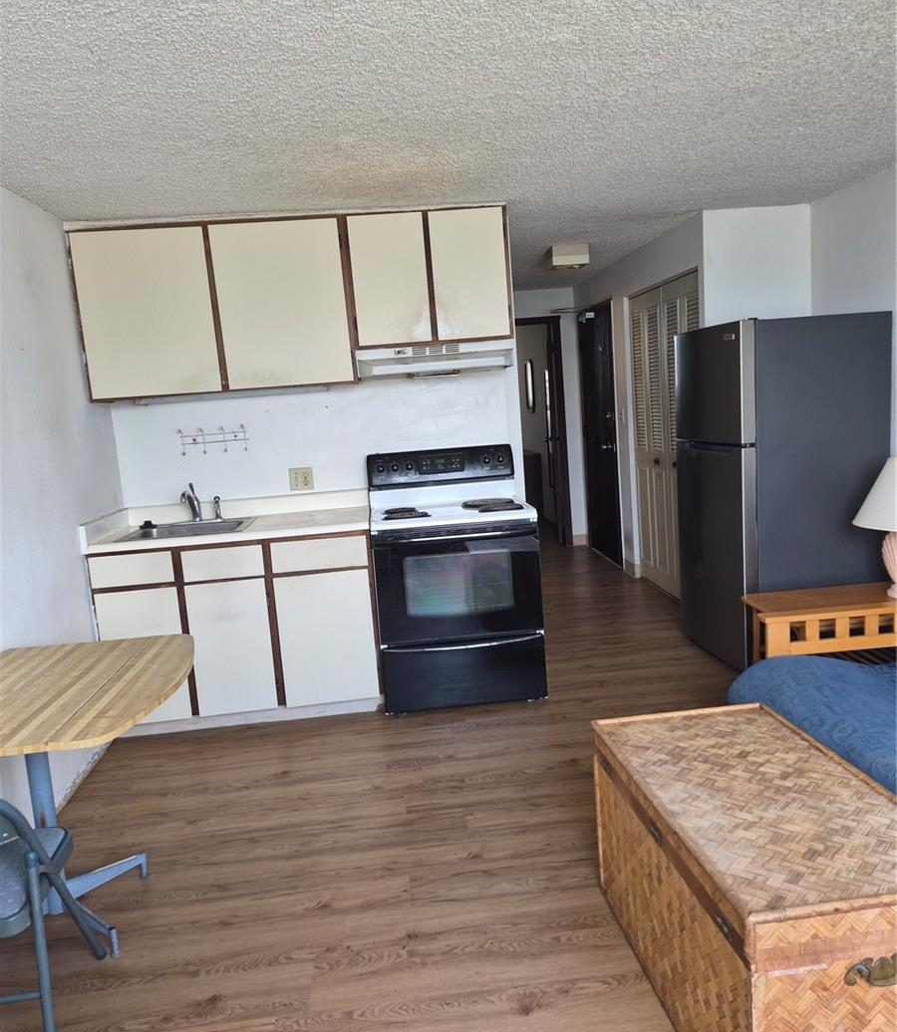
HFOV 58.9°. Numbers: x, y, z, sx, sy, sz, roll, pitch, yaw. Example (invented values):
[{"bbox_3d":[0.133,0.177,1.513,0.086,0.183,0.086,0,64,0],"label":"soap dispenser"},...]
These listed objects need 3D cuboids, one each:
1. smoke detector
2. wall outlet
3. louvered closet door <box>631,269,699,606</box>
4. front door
[{"bbox_3d":[0.767,-1.668,5.132,0.236,0.122,0.209,-5,8,-5],"label":"smoke detector"},{"bbox_3d":[-0.767,-0.192,4.149,0.116,0.116,0.012,-5,8,-5],"label":"wall outlet"},{"bbox_3d":[1.456,-0.472,5.260,0.035,2.037,1.219,-5,8,-5],"label":"louvered closet door"},{"bbox_3d":[1.295,-0.661,6.623,0.046,2.056,0.923,-5,8,-5],"label":"front door"}]

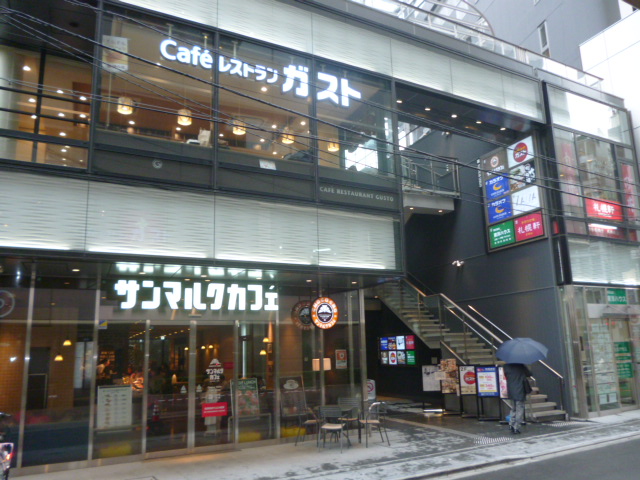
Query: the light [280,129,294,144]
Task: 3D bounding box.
[{"bbox_3d":[-0.691,-2.243,11.219,0.270,0.230,0.270,5,-13,-29],"label":"light"}]

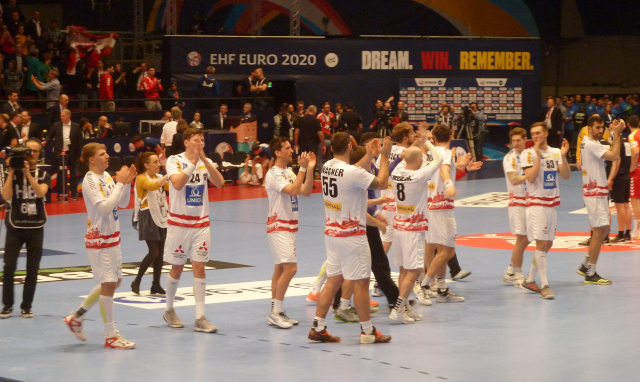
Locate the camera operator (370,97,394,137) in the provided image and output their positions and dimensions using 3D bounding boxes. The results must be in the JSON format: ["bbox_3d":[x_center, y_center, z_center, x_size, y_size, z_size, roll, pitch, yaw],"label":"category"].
[{"bbox_3d":[1.674,-1.545,51.500,0.620,1.820,0.480,0,4,3],"label":"camera operator"}]

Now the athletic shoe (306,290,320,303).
[{"bbox_3d":[0.011,1.172,21.097,0.310,0.125,0.115,1,4,14],"label":"athletic shoe"}]

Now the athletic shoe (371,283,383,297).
[{"bbox_3d":[0.690,1.124,21.760,0.295,0.120,0.110,-3,4,-37],"label":"athletic shoe"}]

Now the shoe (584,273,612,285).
[{"bbox_3d":[3.320,1.050,22.907,0.320,0.134,0.115,0,4,3],"label":"shoe"}]

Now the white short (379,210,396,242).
[{"bbox_3d":[0.859,0.362,21.600,0.320,0.430,0.420,-2,4,-30],"label":"white short"}]

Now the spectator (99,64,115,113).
[{"bbox_3d":[-5.138,-2.191,46.553,0.340,1.740,0.480,-1,4,-15],"label":"spectator"}]

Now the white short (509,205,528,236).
[{"bbox_3d":[2.425,0.324,22.913,0.300,0.419,0.370,3,5,42],"label":"white short"}]

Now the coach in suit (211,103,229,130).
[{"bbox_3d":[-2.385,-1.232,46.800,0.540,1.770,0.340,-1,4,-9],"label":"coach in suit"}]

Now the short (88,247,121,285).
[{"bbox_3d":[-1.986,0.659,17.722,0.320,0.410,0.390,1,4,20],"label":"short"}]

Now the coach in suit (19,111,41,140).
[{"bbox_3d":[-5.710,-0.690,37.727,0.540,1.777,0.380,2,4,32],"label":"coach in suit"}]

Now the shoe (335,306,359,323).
[{"bbox_3d":[0.277,1.250,19.358,0.300,0.125,0.115,7,6,25],"label":"shoe"}]

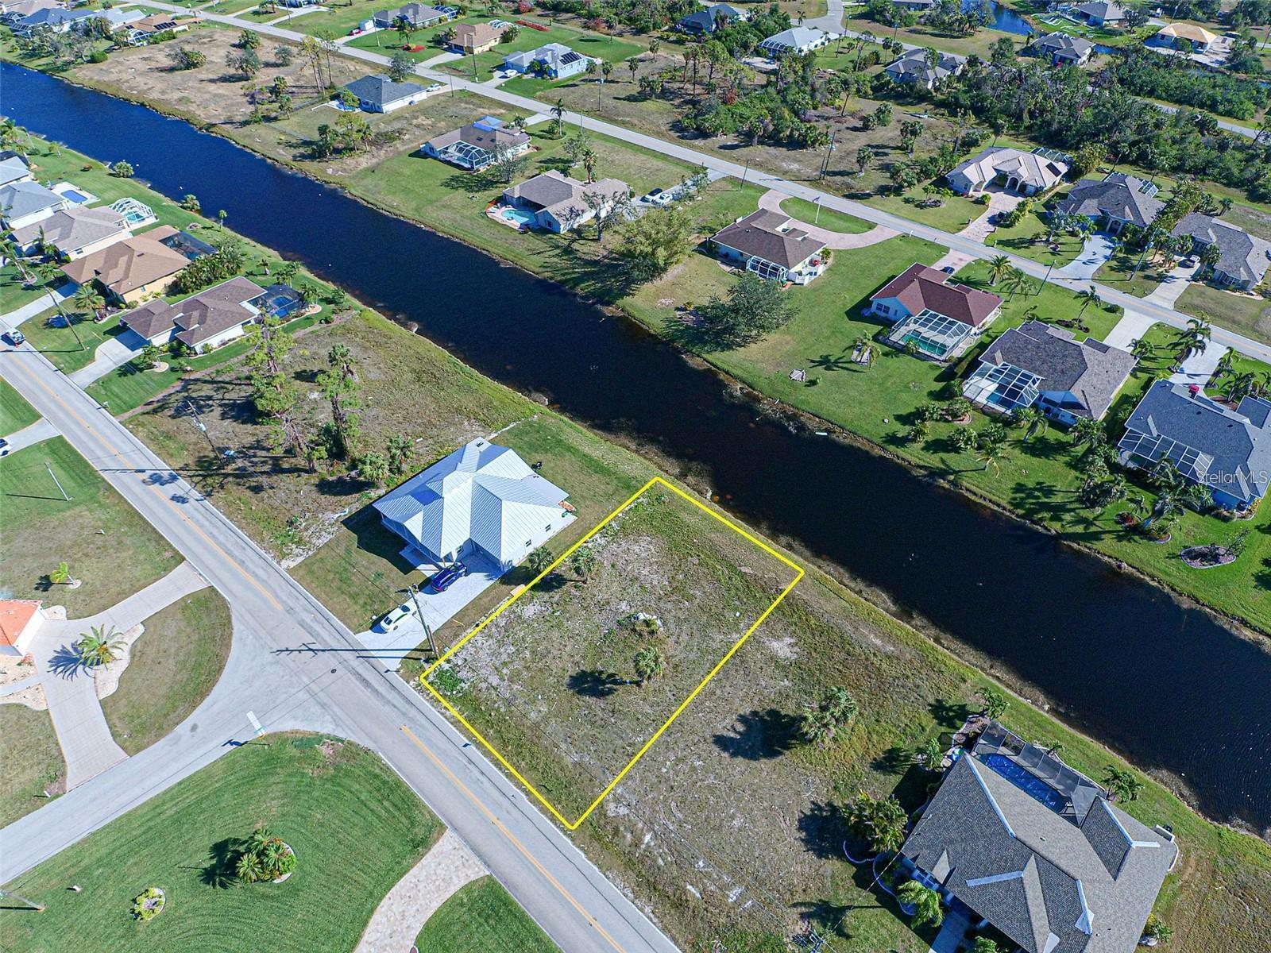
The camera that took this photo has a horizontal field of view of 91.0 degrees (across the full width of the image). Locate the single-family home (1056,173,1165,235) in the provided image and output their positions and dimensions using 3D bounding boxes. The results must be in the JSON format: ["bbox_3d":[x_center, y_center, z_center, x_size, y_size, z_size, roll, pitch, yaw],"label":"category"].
[{"bbox_3d":[109.981,-63.588,143.577,18.300,5.700,23.000,36,57,28],"label":"single-family home"}]

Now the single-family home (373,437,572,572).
[{"bbox_3d":[-21.920,3.450,86.440,20.040,5.630,18.950,32,53,28],"label":"single-family home"}]

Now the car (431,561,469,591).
[{"bbox_3d":[-23.272,12.466,77.789,1.850,1.700,4.650,34,56,27],"label":"car"}]

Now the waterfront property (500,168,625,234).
[{"bbox_3d":[-16.431,-66.902,146.898,21.500,5.200,24.000,34,56,27],"label":"waterfront property"}]

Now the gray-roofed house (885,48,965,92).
[{"bbox_3d":[95.287,-134.205,203.227,18.944,5.300,25.000,33,56,28],"label":"gray-roofed house"}]

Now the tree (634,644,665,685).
[{"bbox_3d":[1.190,22.080,71.020,3.200,4.600,3.170,32,53,28],"label":"tree"}]

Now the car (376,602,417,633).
[{"bbox_3d":[-28.138,16.453,74.387,1.830,1.420,4.750,34,56,27],"label":"car"}]

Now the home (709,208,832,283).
[{"bbox_3d":[29.400,-49.640,130.960,19.110,4.940,18.240,32,53,28],"label":"home"}]

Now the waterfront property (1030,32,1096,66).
[{"bbox_3d":[157.747,-158.537,229.406,18.000,5.200,23.500,36,57,28],"label":"waterfront property"}]

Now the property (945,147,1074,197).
[{"bbox_3d":[92.116,-75.312,154.268,20.400,5.500,24.500,35,57,27],"label":"property"}]

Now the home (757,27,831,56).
[{"bbox_3d":[54.520,-151.590,215.930,14.150,5.530,23.570,32,53,28],"label":"home"}]

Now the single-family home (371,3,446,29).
[{"bbox_3d":[-84.660,-173.600,234.800,19.630,5.430,17.420,32,53,28],"label":"single-family home"}]

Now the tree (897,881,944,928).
[{"bbox_3d":[23.413,35.884,51.860,3.700,3.400,3.700,-1,47,1],"label":"tree"}]

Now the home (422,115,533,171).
[{"bbox_3d":[-40.494,-88.602,164.985,21.502,5.000,24.485,28,54,25],"label":"home"}]

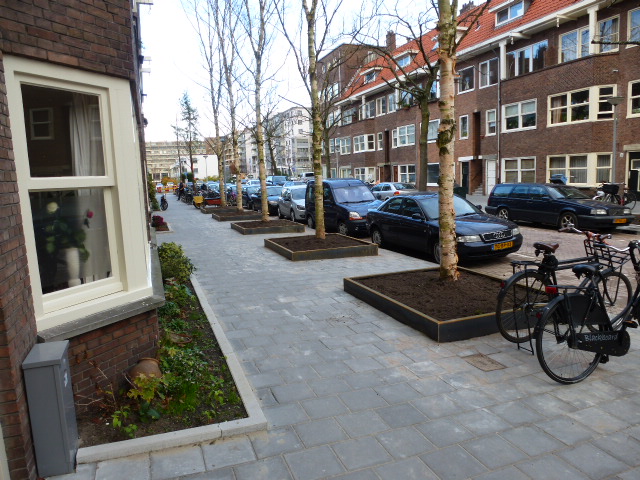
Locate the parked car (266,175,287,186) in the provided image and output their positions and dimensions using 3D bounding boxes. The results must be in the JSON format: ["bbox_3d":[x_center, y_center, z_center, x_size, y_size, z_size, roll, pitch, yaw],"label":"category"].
[{"bbox_3d":[-4.871,-5.770,47.001,1.850,1.920,4.600,-5,9,-21],"label":"parked car"}]

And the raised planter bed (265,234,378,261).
[{"bbox_3d":[-0.053,0.155,10.429,1.960,0.190,2.180,-4,8,-21],"label":"raised planter bed"}]

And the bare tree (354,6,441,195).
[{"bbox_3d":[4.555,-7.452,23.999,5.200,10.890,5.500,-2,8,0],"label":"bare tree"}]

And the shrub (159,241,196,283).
[{"bbox_3d":[-2.439,0.366,7.474,0.600,0.600,0.600,-4,8,-21],"label":"shrub"}]

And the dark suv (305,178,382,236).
[{"bbox_3d":[0.932,-1.250,15.678,1.680,1.820,4.000,-5,9,-22],"label":"dark suv"}]

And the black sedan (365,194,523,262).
[{"bbox_3d":[2.740,-0.431,10.704,1.750,1.420,4.480,-5,9,-21],"label":"black sedan"}]

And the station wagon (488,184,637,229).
[{"bbox_3d":[7.703,-1.185,14.701,1.780,1.450,4.710,-4,8,-18],"label":"station wagon"}]

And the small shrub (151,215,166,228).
[{"bbox_3d":[-5.943,-0.679,16.190,0.520,0.420,0.520,-4,8,-21],"label":"small shrub"}]

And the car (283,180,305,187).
[{"bbox_3d":[-2.056,-4.529,39.502,1.720,1.450,4.200,-5,9,-21],"label":"car"}]

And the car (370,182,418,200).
[{"bbox_3d":[3.737,-2.438,24.335,1.720,1.430,4.350,-4,8,-21],"label":"car"}]

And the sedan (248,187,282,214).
[{"bbox_3d":[-2.592,-2.210,24.179,1.740,1.450,4.200,-5,9,-21],"label":"sedan"}]

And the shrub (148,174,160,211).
[{"bbox_3d":[-9.752,-2.768,26.110,0.750,2.050,0.850,-4,8,-21],"label":"shrub"}]

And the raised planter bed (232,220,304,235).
[{"bbox_3d":[-1.817,-0.440,15.005,1.950,0.190,2.150,-4,8,-21],"label":"raised planter bed"}]

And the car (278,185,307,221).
[{"bbox_3d":[-0.824,-1.692,20.028,1.660,1.490,3.720,-5,9,-21],"label":"car"}]

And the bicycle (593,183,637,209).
[{"bbox_3d":[10.501,-1.498,15.823,0.600,1.060,1.750,-5,9,-21],"label":"bicycle"}]

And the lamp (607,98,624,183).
[{"bbox_3d":[10.118,-2.893,15.392,0.540,4.030,0.540,-5,9,-21],"label":"lamp"}]

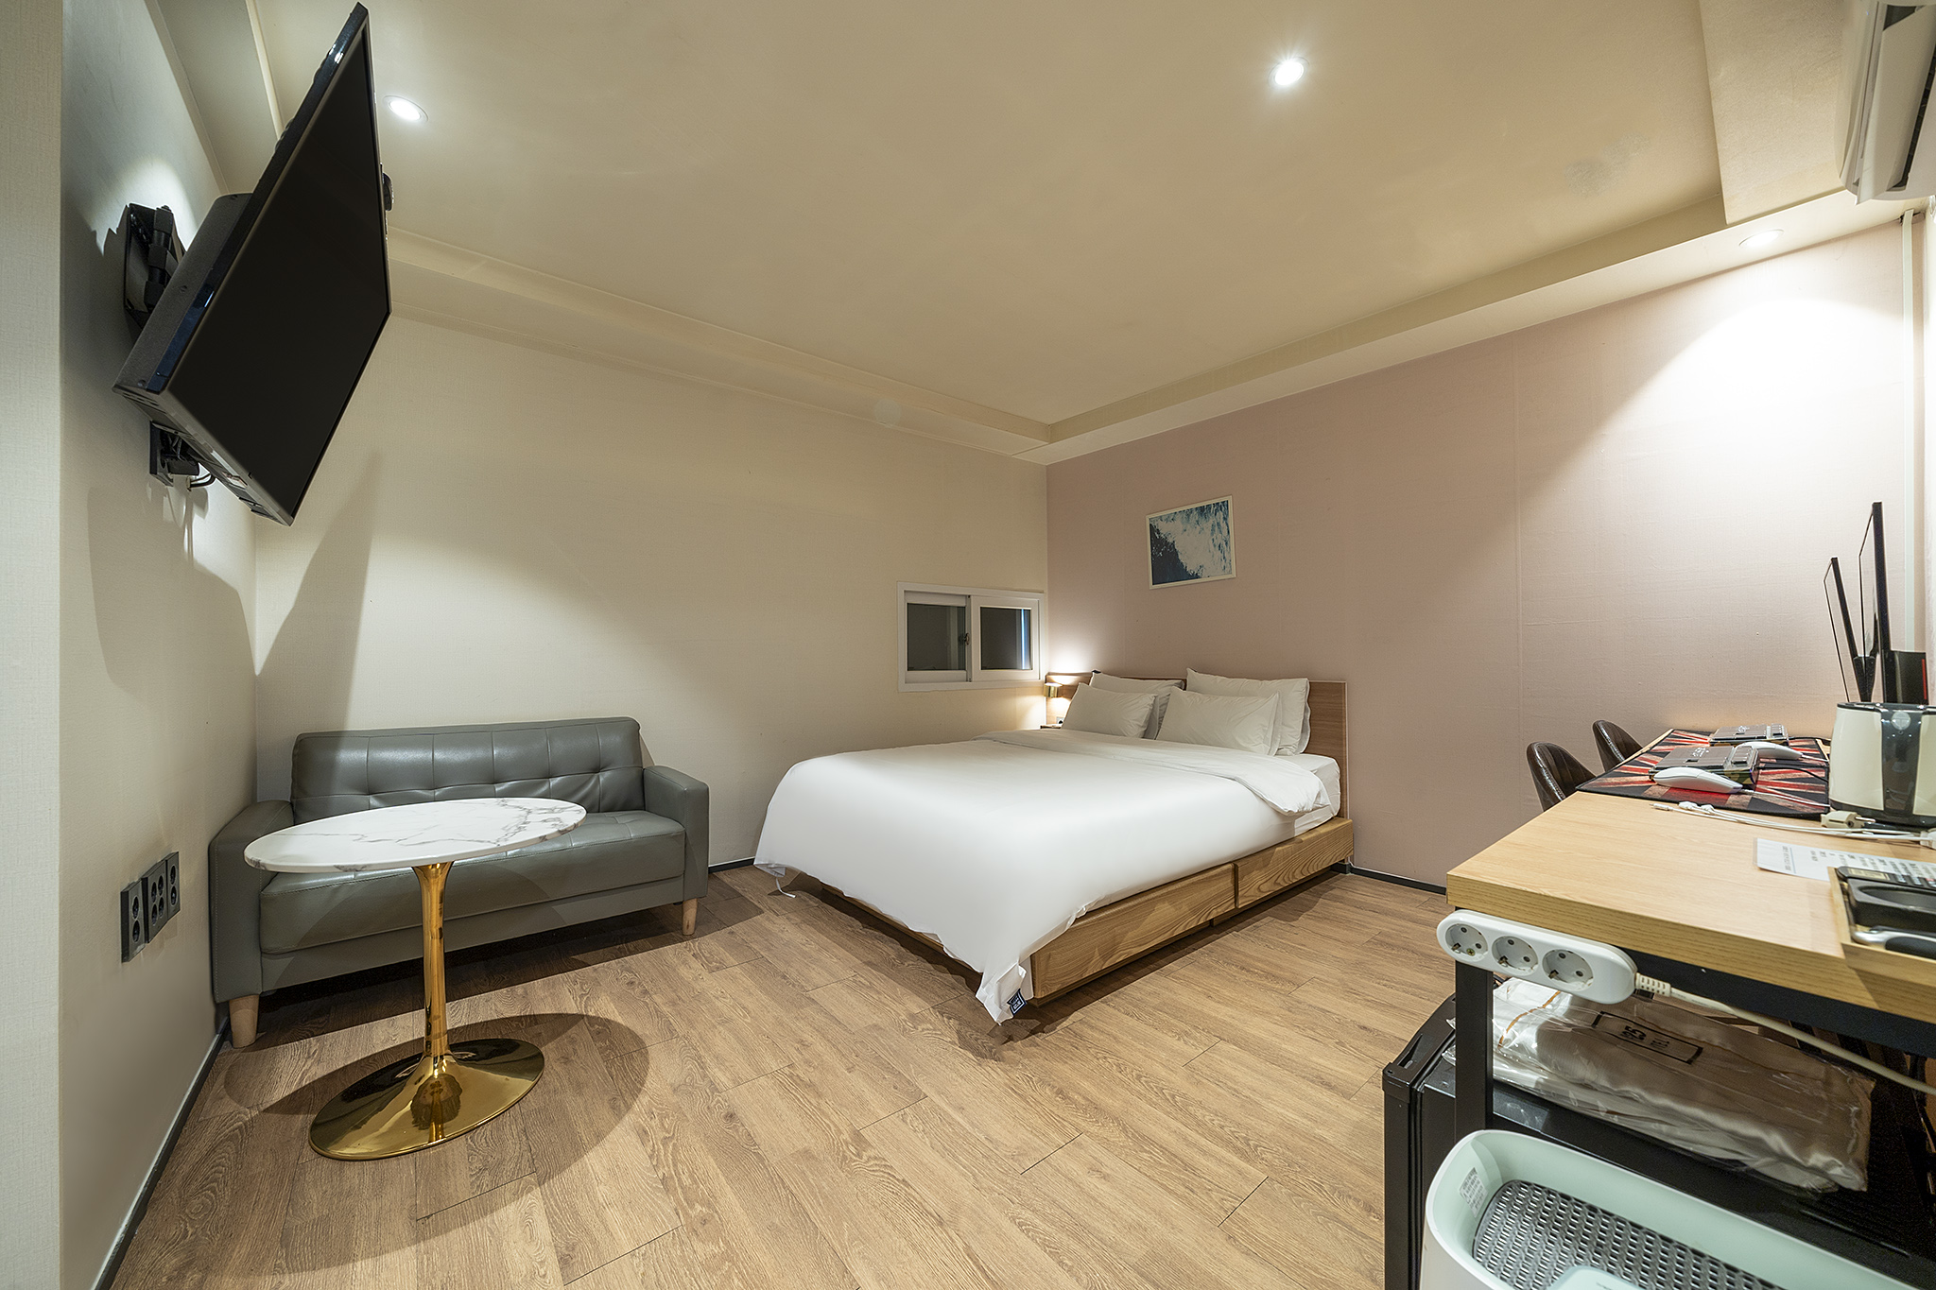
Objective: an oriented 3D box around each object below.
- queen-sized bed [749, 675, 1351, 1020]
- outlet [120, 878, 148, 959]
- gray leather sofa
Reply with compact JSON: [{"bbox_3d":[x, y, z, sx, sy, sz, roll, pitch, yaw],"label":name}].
[{"bbox_3d":[0.410,0.616,2.982,2.142,0.905,1.695,1,-1,-40],"label":"queen-sized bed"},{"bbox_3d":[-1.467,0.482,1.133,0.013,0.122,0.075,1,-1,-40],"label":"outlet"},{"bbox_3d":[-1.613,0.673,2.225,1.170,0.764,0.634,1,-1,-37],"label":"gray leather sofa"}]

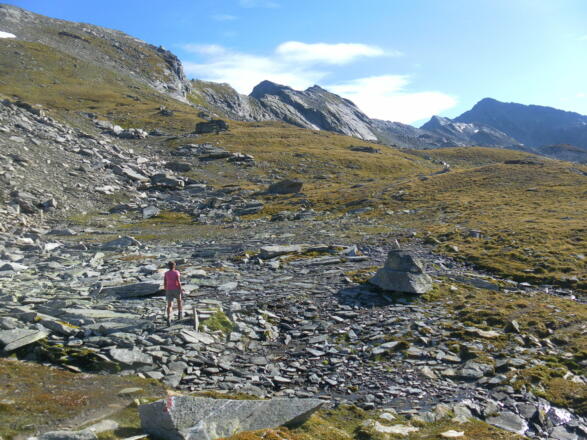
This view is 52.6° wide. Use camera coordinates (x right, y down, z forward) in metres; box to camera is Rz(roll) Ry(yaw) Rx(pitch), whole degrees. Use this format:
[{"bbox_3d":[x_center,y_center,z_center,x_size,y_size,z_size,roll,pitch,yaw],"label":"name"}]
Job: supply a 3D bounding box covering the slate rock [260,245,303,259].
[{"bbox_3d":[-0.624,1.513,28.500,2.100,0.500,1.200,0,1,0],"label":"slate rock"}]

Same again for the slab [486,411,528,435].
[{"bbox_3d":[2.705,2.559,7.500,0.520,0.170,0.380,0,1,0],"label":"slab"}]

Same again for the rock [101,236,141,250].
[{"bbox_3d":[-8.600,1.168,29.500,1.950,0.580,1.400,0,1,0],"label":"rock"}]

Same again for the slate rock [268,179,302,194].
[{"bbox_3d":[-0.743,-2.766,49.000,2.900,1.250,2.000,0,1,0],"label":"slate rock"}]

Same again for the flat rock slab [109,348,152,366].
[{"bbox_3d":[-3.186,2.688,11.600,0.840,0.220,0.500,0,1,0],"label":"flat rock slab"}]

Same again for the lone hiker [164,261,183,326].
[{"bbox_3d":[-3.084,1.902,15.250,0.470,1.660,0.420,0,1,-3],"label":"lone hiker"}]

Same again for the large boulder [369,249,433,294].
[{"bbox_3d":[3.751,1.823,20.800,2.200,1.550,1.800,0,1,0],"label":"large boulder"}]

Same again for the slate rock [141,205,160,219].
[{"bbox_3d":[-9.572,-0.573,40.000,1.200,0.850,1.000,0,1,0],"label":"slate rock"}]

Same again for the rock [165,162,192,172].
[{"bbox_3d":[-10.950,-5.043,57.000,2.450,0.900,1.700,0,1,0],"label":"rock"}]

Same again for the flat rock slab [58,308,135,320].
[{"bbox_3d":[-5.362,2.612,16.400,2.100,0.190,1.000,0,1,0],"label":"flat rock slab"}]

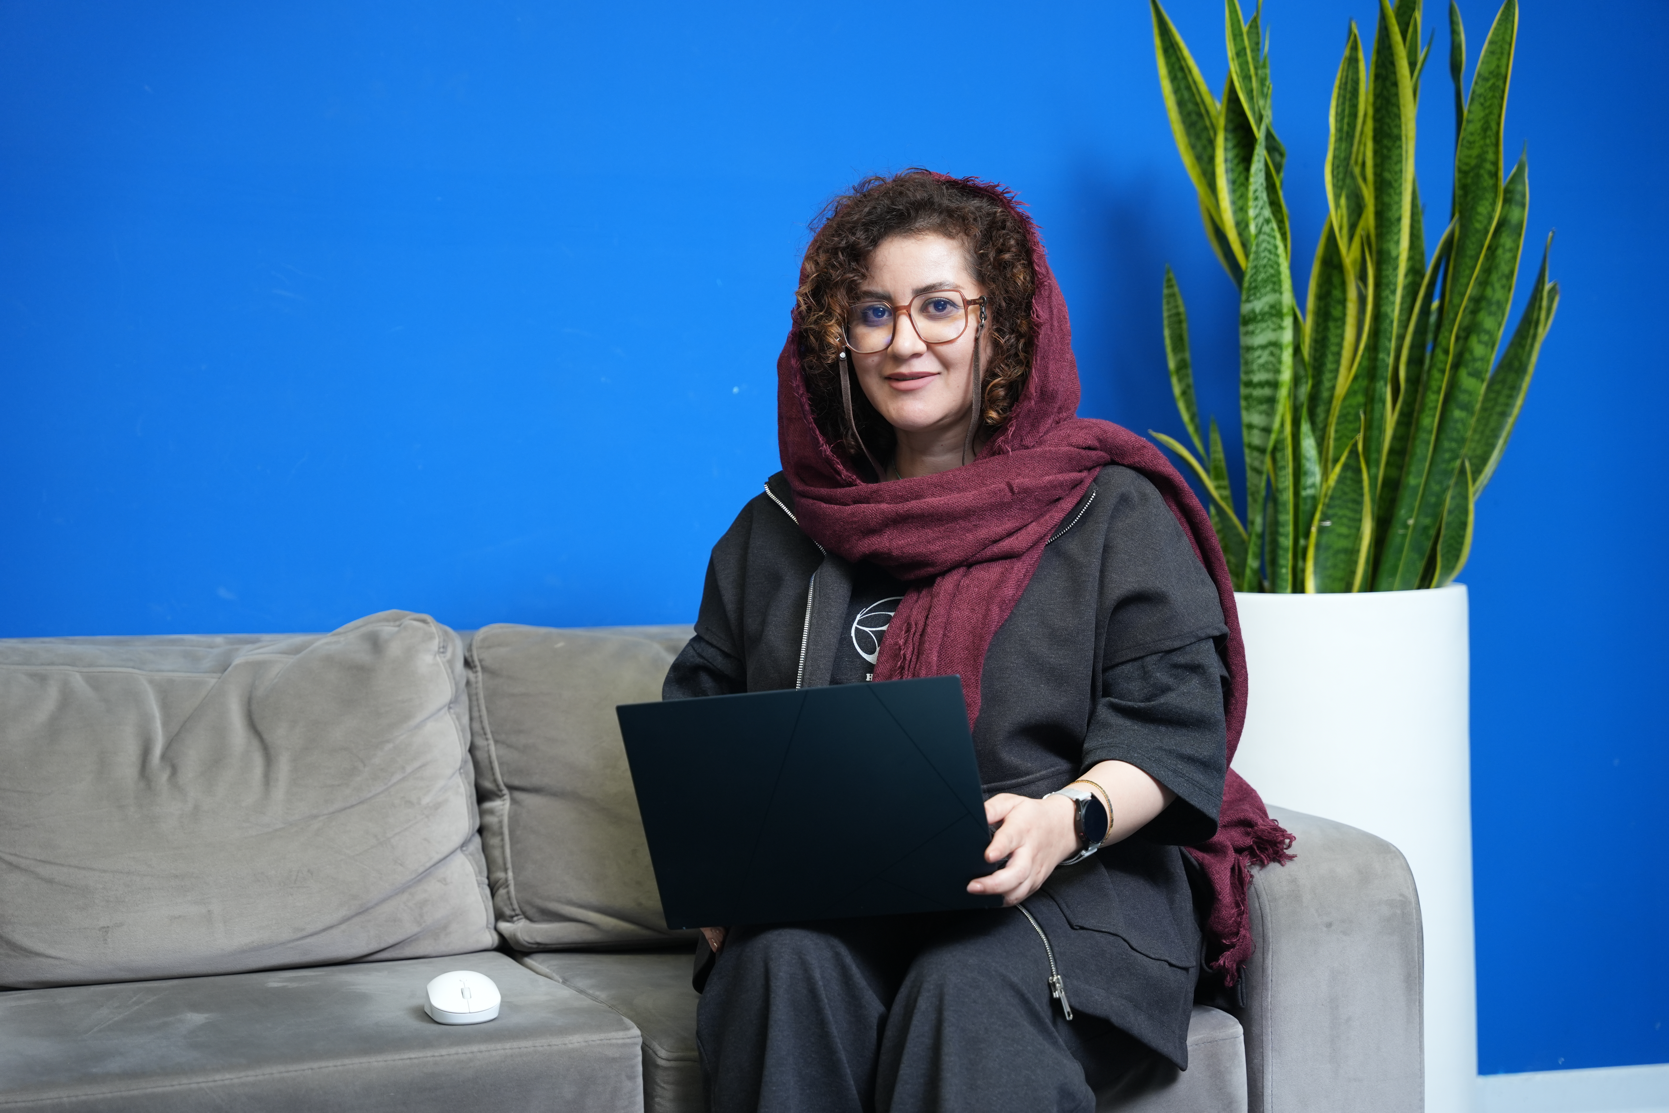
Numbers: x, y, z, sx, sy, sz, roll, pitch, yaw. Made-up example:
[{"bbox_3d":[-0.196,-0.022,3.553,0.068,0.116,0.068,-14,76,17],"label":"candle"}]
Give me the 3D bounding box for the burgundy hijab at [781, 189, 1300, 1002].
[{"bbox_3d":[0.188,0.020,3.110,0.470,0.770,0.350,0,1,18],"label":"burgundy hijab"}]

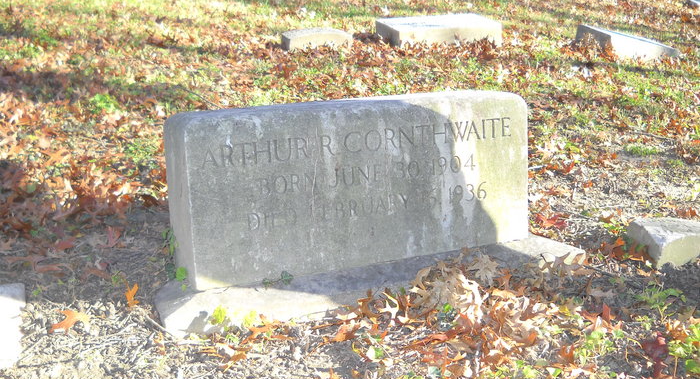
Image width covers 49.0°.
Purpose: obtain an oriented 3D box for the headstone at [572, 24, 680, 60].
[{"bbox_3d":[1.828,-0.961,5.070,0.571,0.102,0.334,2,22,-24],"label":"headstone"}]

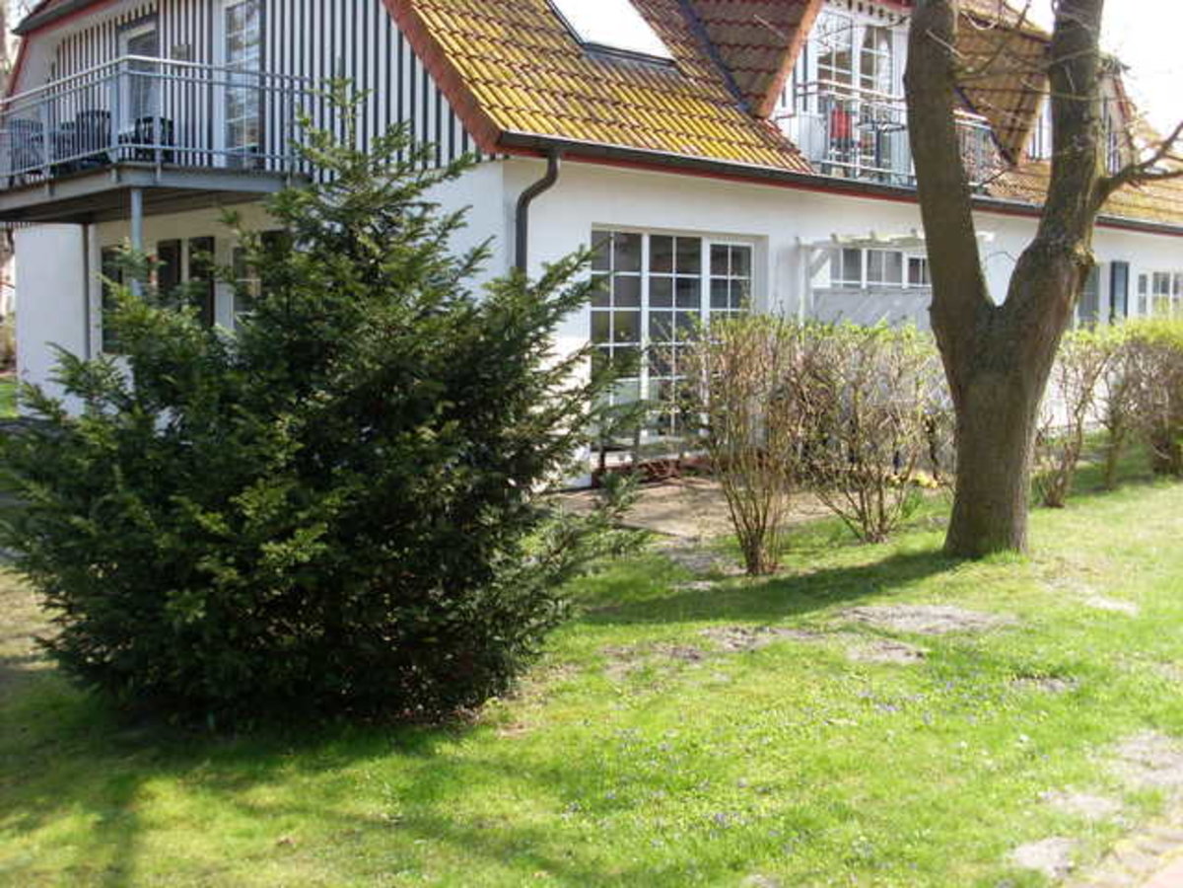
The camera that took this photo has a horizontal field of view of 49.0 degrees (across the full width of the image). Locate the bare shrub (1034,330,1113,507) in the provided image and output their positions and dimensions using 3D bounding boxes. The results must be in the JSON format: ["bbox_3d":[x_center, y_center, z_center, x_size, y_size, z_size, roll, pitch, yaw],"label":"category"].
[{"bbox_3d":[3.984,-0.211,10.900,0.780,1.470,0.750,2,6,20],"label":"bare shrub"}]

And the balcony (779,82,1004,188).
[{"bbox_3d":[3.366,-3.325,14.640,3.600,1.000,0.700,-5,8,-44],"label":"balcony"}]

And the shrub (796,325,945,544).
[{"bbox_3d":[1.984,-0.077,9.250,1.030,1.540,0.950,1,6,12],"label":"shrub"}]

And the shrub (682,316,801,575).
[{"bbox_3d":[0.956,0.006,8.200,0.750,1.610,0.750,1,6,7],"label":"shrub"}]

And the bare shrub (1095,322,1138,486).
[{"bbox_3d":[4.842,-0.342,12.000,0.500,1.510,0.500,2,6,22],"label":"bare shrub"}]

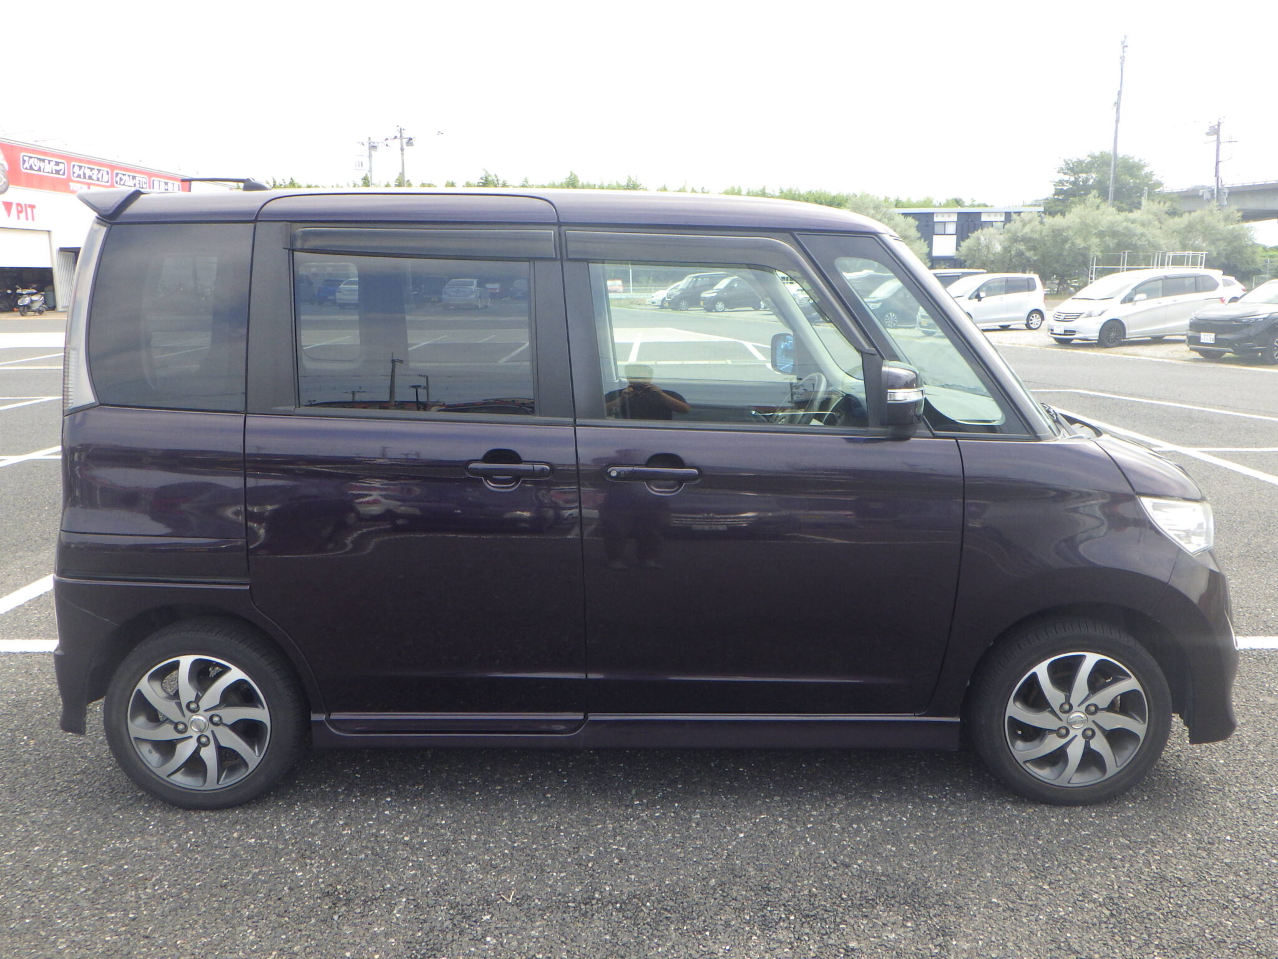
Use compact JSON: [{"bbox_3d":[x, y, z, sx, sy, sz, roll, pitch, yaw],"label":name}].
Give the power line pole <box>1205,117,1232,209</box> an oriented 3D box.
[{"bbox_3d":[37.394,-17.511,67.922,2.000,11.840,1.200,0,11,0],"label":"power line pole"}]

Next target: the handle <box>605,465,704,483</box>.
[{"bbox_3d":[0.035,-0.011,2.687,0.243,0.042,0.045,0,8,0],"label":"handle"}]

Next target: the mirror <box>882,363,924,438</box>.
[{"bbox_3d":[0.638,-0.189,2.553,0.105,0.175,0.190,2,11,12],"label":"mirror"}]

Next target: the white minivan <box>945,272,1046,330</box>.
[{"bbox_3d":[9.580,-4.894,28.793,3.395,1.620,1.475,-4,12,-20],"label":"white minivan"}]

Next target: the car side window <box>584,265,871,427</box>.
[{"bbox_3d":[0.230,-0.356,2.697,0.750,0.460,0.050,0,2,0],"label":"car side window"}]

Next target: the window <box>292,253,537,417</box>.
[{"bbox_3d":[-0.580,-0.372,2.673,0.615,0.420,0.050,0,3,0],"label":"window"}]

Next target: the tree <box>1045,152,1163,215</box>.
[{"bbox_3d":[26.023,-13.959,58.414,6.800,8.246,6.500,5,12,24],"label":"tree"}]

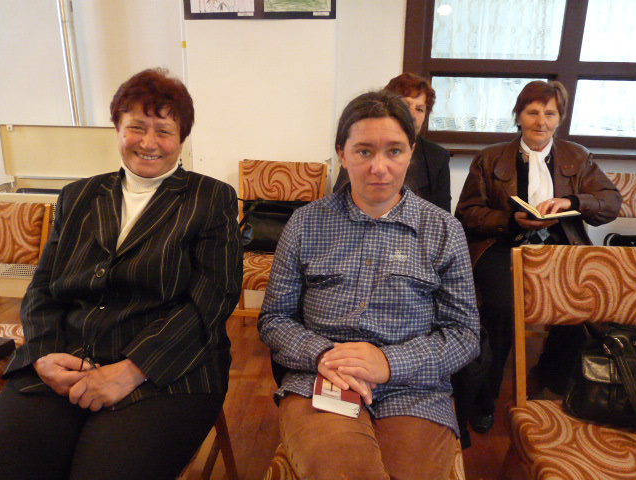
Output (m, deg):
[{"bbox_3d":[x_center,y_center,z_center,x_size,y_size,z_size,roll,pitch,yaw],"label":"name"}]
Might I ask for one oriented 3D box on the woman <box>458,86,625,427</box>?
[{"bbox_3d":[0.789,0.039,1.930,0.600,1.230,0.640,5,18,12],"label":"woman"}]

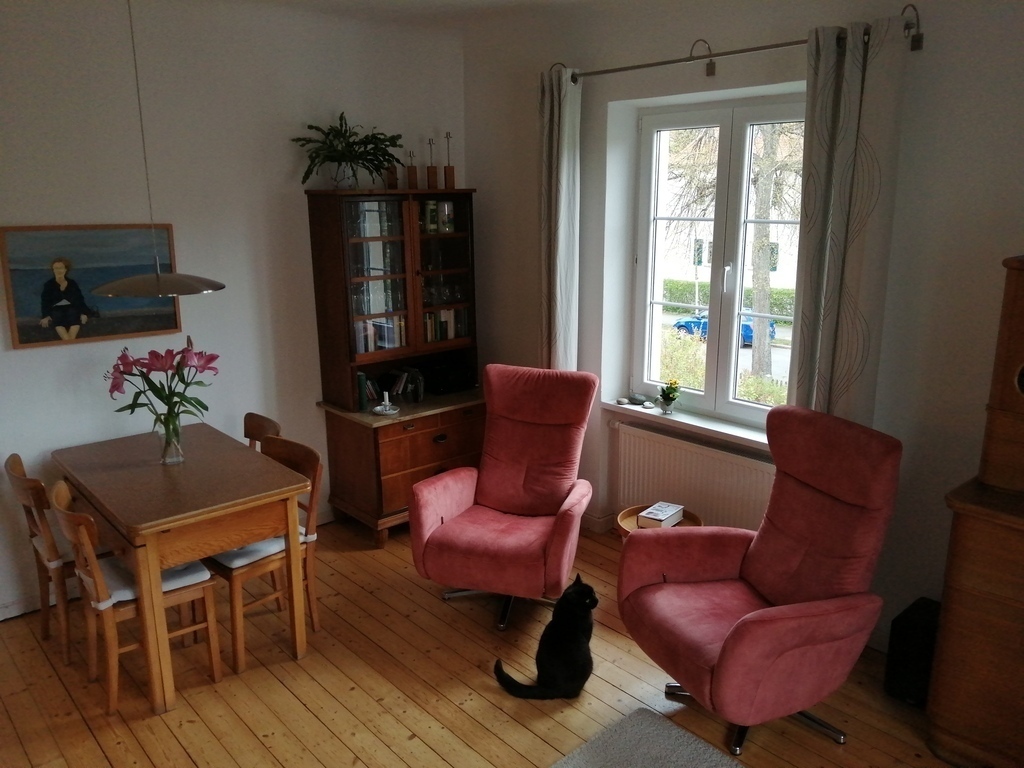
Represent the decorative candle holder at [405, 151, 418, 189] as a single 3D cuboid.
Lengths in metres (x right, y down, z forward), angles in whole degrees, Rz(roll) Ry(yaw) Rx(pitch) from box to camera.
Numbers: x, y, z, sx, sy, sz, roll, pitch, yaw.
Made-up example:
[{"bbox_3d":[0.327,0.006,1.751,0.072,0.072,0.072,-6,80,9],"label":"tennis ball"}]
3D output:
[{"bbox_3d":[-0.553,-1.186,4.260,0.052,0.212,0.052,-6,15,-22],"label":"decorative candle holder"}]

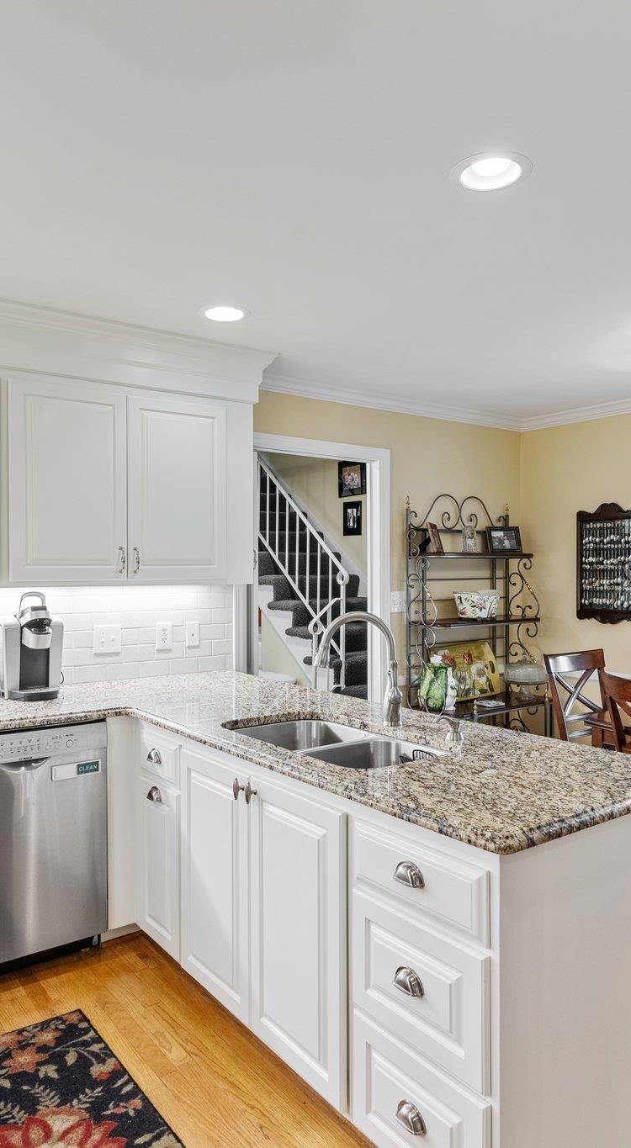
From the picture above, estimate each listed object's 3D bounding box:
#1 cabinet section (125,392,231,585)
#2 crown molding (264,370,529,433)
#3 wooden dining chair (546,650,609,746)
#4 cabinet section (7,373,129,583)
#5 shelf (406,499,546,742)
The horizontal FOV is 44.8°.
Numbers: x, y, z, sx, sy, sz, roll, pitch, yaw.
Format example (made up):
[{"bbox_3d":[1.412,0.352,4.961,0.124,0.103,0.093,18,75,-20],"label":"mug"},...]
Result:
[{"bbox_3d":[-0.687,-0.357,3.467,0.480,0.785,0.325,0,0,-37],"label":"cabinet section"},{"bbox_3d":[0.545,-1.004,4.564,2.220,0.080,0.080,0,0,-36],"label":"crown molding"},{"bbox_3d":[1.516,0.913,3.777,0.465,0.975,0.550,0,0,-36],"label":"wooden dining chair"},{"bbox_3d":[-1.072,-0.356,3.181,0.485,0.785,0.325,0,0,-37],"label":"cabinet section"},{"bbox_3d":[1.045,0.461,4.656,0.940,1.890,0.480,0,0,-36],"label":"shelf"}]

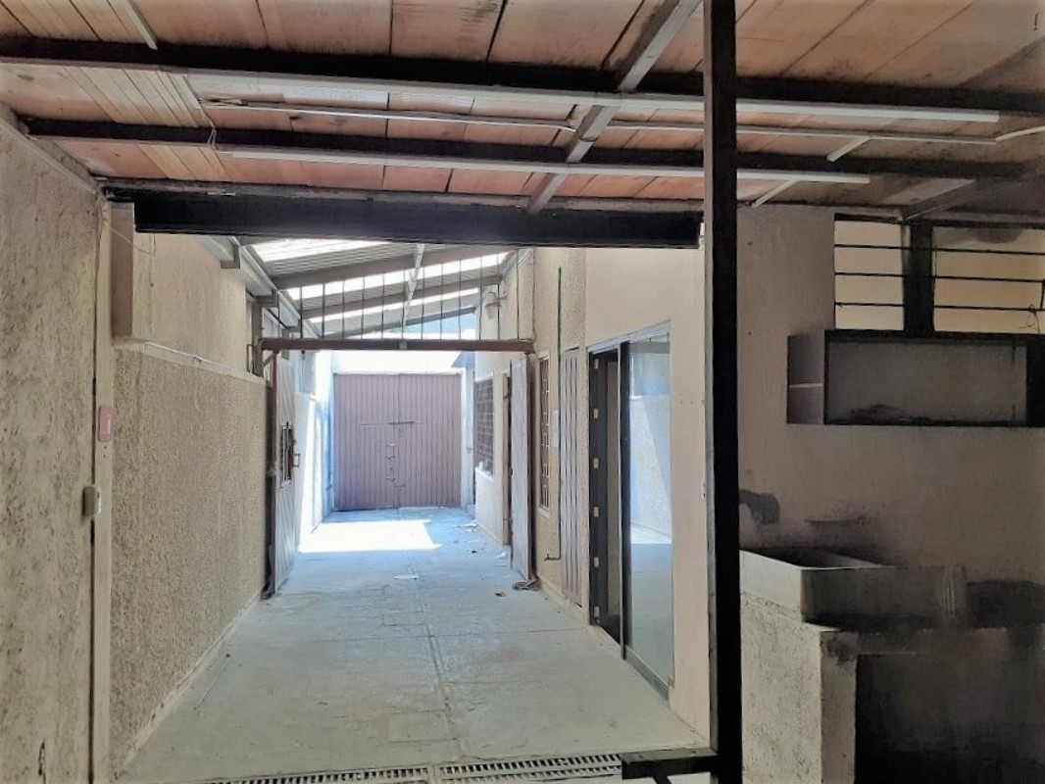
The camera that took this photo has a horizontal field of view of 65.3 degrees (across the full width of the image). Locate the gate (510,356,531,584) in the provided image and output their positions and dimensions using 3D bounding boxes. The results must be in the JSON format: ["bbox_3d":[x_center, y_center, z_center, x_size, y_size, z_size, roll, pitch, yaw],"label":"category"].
[{"bbox_3d":[-0.029,0.760,8.413,0.060,2.150,0.822,0,-3,-12],"label":"gate"}]

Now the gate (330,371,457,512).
[{"bbox_3d":[-2.365,0.933,15.647,2.400,2.530,0.100,0,-3,-9],"label":"gate"}]

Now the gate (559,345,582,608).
[{"bbox_3d":[0.404,0.710,6.912,0.060,2.090,0.760,0,-3,-9],"label":"gate"}]

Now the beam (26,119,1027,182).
[{"bbox_3d":[0.198,-0.926,3.182,3.920,0.075,0.060,0,-3,-9],"label":"beam"}]

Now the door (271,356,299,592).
[{"bbox_3d":[-2.346,0.761,8.109,0.060,2.150,1.240,0,-3,-8],"label":"door"}]

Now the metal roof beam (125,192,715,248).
[{"bbox_3d":[-0.431,-0.789,3.837,2.620,0.180,0.130,0,-3,-9],"label":"metal roof beam"}]

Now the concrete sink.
[{"bbox_3d":[1.459,0.854,3.703,0.720,0.220,0.570,0,-3,-9],"label":"concrete sink"}]

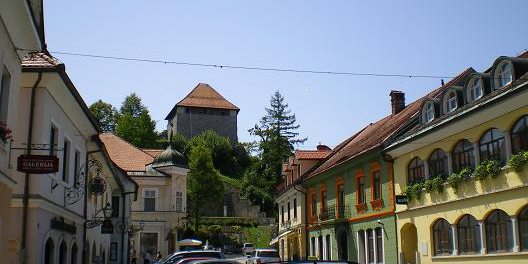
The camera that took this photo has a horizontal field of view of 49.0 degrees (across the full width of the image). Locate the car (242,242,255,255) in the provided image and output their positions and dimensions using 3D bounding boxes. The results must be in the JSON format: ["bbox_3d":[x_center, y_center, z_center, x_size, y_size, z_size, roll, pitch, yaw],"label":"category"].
[{"bbox_3d":[-2.211,16.991,84.316,1.800,1.720,4.400,0,-12,-4],"label":"car"}]

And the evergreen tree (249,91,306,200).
[{"bbox_3d":[2.321,2.493,99.653,9.200,19.000,9.000,0,-12,-3],"label":"evergreen tree"}]

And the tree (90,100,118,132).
[{"bbox_3d":[-33.994,-2.421,122.000,7.000,10.000,7.000,-1,-12,0],"label":"tree"}]

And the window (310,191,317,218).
[{"bbox_3d":[4.163,6.097,48.741,0.180,2.250,1.100,2,-13,-12],"label":"window"}]

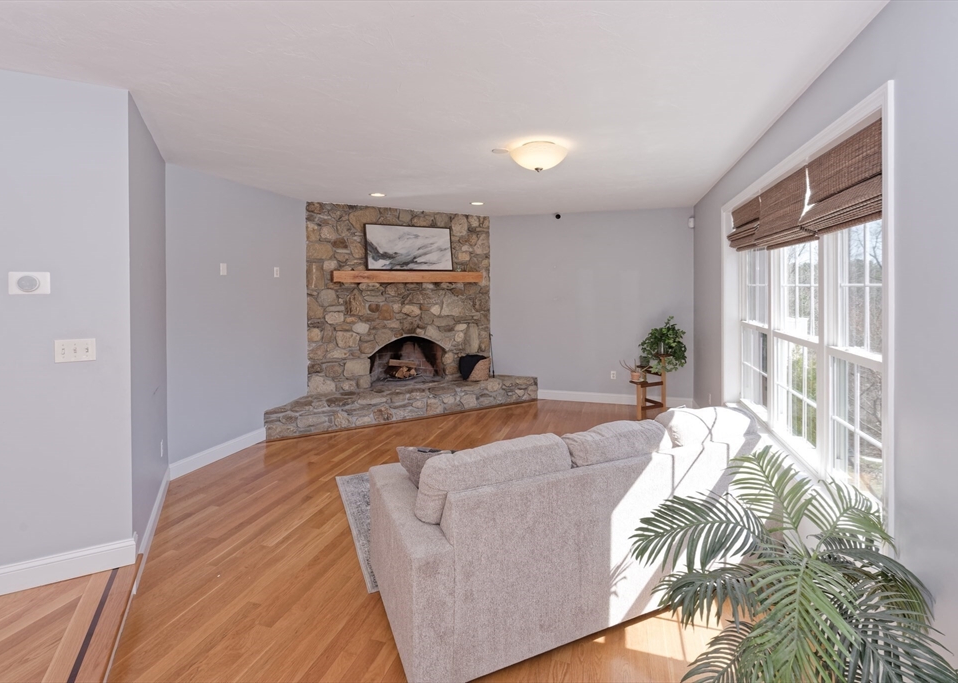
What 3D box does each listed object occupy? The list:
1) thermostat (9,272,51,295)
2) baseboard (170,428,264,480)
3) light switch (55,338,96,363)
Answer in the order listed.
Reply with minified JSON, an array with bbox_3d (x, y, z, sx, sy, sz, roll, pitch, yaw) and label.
[{"bbox_3d":[-2.151,-0.279,2.040,0.148,0.108,0.030,-3,6,-29],"label":"thermostat"},{"bbox_3d":[-2.417,1.034,4.040,0.018,0.138,1.080,2,8,15],"label":"baseboard"},{"bbox_3d":[-2.002,0.046,2.118,0.164,0.115,0.013,-3,6,-29],"label":"light switch"}]

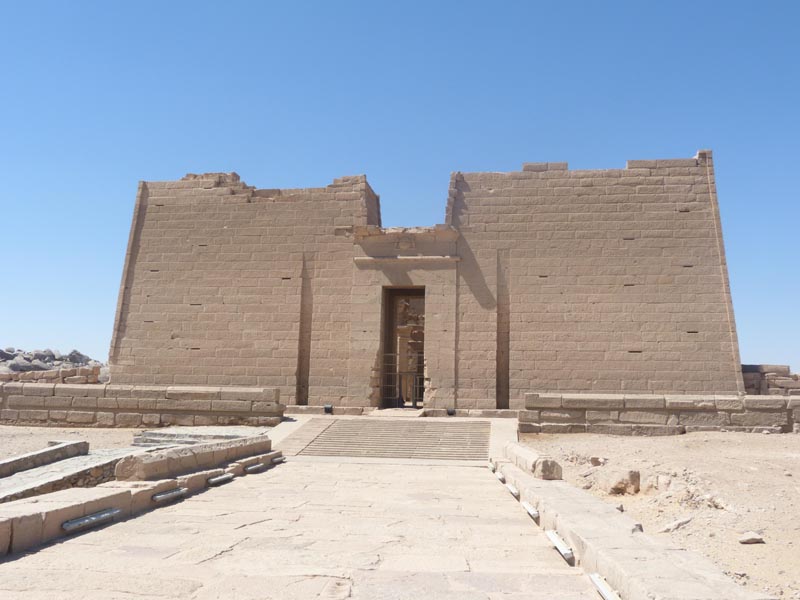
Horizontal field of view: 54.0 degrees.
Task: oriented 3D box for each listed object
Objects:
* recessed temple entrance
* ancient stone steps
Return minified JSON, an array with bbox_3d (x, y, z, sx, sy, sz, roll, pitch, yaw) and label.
[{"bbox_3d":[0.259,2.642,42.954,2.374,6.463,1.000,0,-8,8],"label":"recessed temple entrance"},{"bbox_3d":[0.116,4.646,26.568,5.819,1.017,5.826,0,-8,8],"label":"ancient stone steps"}]

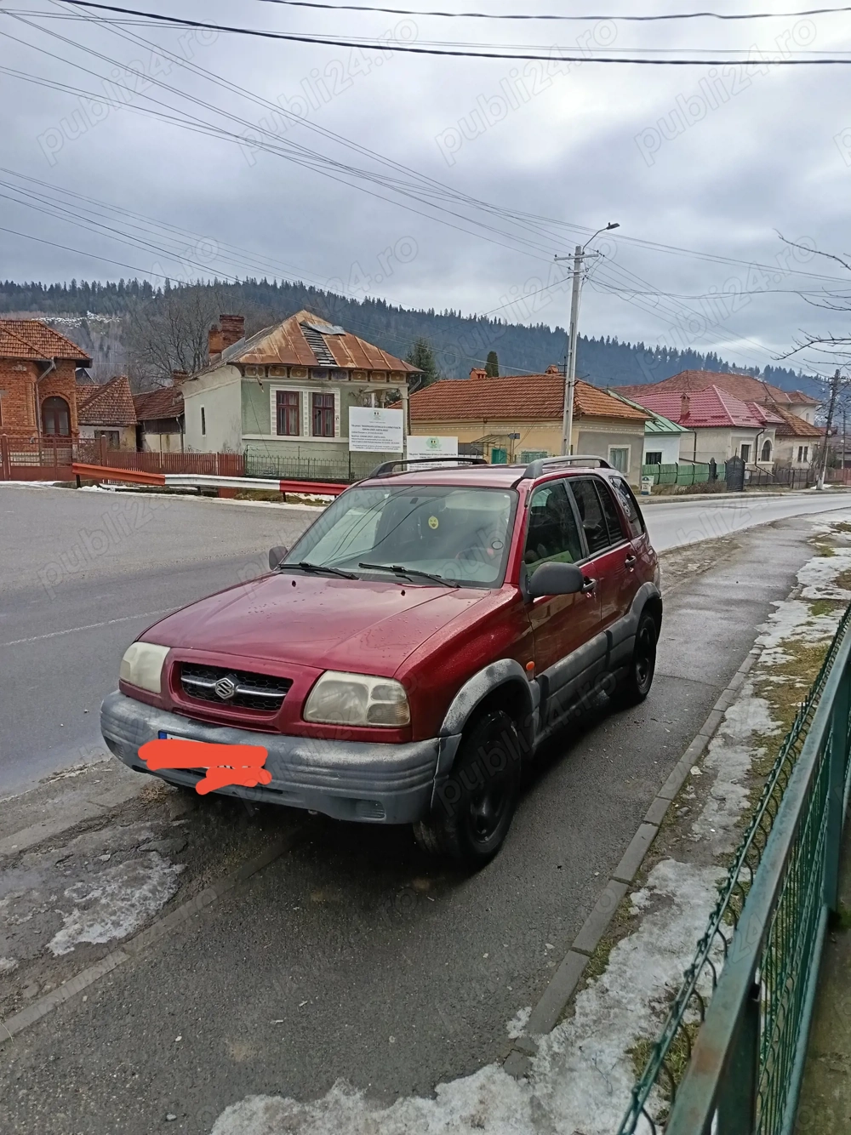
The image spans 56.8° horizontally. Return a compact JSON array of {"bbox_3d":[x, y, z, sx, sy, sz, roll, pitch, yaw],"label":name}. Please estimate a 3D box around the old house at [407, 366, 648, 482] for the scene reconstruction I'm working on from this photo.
[{"bbox_3d":[4.027,-7.095,41.000,13.600,5.700,6.900,8,11,42],"label":"old house"}]

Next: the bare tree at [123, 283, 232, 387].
[{"bbox_3d":[-15.276,-12.277,48.733,7.000,11.800,7.000,1,8,0],"label":"bare tree"}]

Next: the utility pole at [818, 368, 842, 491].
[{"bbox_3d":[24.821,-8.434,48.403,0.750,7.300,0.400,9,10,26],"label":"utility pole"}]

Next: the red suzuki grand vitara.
[{"bbox_3d":[0.170,0.198,4.771,1.820,1.720,4.190,4,9,30],"label":"red suzuki grand vitara"}]

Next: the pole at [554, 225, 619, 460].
[{"bbox_3d":[5.447,-6.964,27.077,2.400,9.180,0.600,6,10,31],"label":"pole"}]

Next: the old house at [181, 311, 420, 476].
[{"bbox_3d":[-6.028,-7.396,34.415,7.550,6.800,12.500,-3,9,-26],"label":"old house"}]

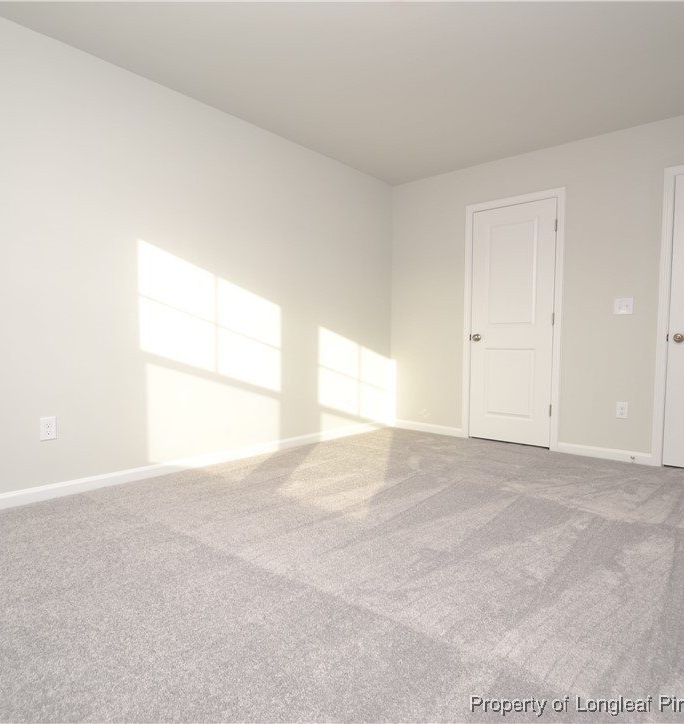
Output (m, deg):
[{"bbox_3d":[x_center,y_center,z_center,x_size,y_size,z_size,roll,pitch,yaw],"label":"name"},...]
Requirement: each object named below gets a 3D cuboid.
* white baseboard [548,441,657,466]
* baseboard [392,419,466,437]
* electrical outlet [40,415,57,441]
[{"bbox_3d":[1.991,0.698,3.474,0.673,0.085,0.015,3,3,38],"label":"white baseboard"},{"bbox_3d":[0.816,0.641,4.408,0.769,0.083,0.015,3,3,38],"label":"baseboard"},{"bbox_3d":[-1.576,0.360,2.432,0.008,0.124,0.077,3,4,43],"label":"electrical outlet"}]

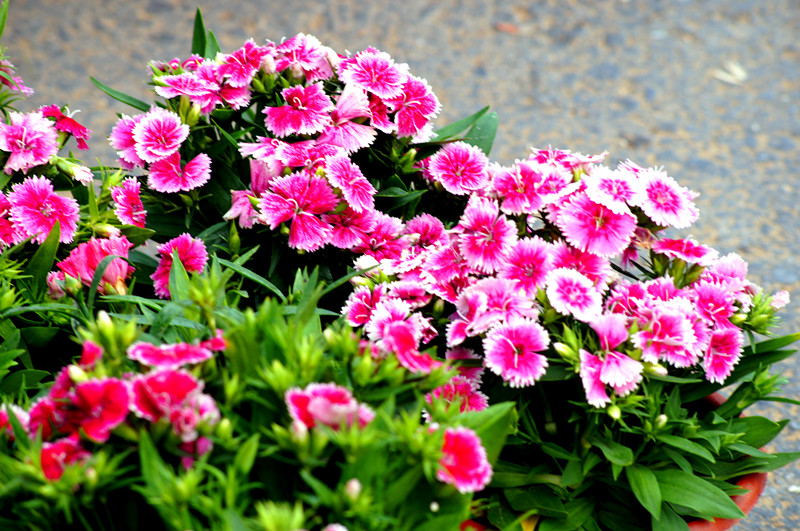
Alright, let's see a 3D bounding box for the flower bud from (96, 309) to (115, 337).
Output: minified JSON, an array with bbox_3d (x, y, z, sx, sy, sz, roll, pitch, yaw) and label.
[{"bbox_3d":[-0.147,0.029,2.320,0.009,0.015,0.009,-7,30,5],"label":"flower bud"}]

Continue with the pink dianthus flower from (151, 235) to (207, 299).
[{"bbox_3d":[-0.122,0.001,2.580,0.034,0.015,0.036,23,79,28],"label":"pink dianthus flower"}]

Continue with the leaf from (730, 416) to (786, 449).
[{"bbox_3d":[0.197,0.092,2.570,0.036,0.008,0.020,-9,41,-6],"label":"leaf"}]

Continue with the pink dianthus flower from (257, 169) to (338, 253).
[{"bbox_3d":[-0.054,-0.028,2.450,0.043,0.016,0.043,0,78,0],"label":"pink dianthus flower"}]

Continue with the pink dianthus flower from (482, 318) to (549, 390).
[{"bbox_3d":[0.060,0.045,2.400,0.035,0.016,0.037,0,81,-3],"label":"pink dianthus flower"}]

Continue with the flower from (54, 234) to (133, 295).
[{"bbox_3d":[-0.159,-0.001,2.430,0.040,0.028,0.033,-26,6,10],"label":"flower"}]

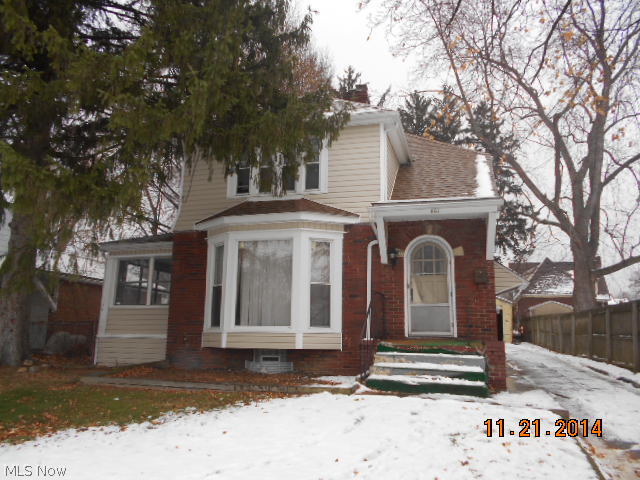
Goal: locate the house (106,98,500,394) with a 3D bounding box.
[{"bbox_3d":[-0.279,-0.304,14.518,10.300,8.000,9.500,-2,-11,16],"label":"house"}]

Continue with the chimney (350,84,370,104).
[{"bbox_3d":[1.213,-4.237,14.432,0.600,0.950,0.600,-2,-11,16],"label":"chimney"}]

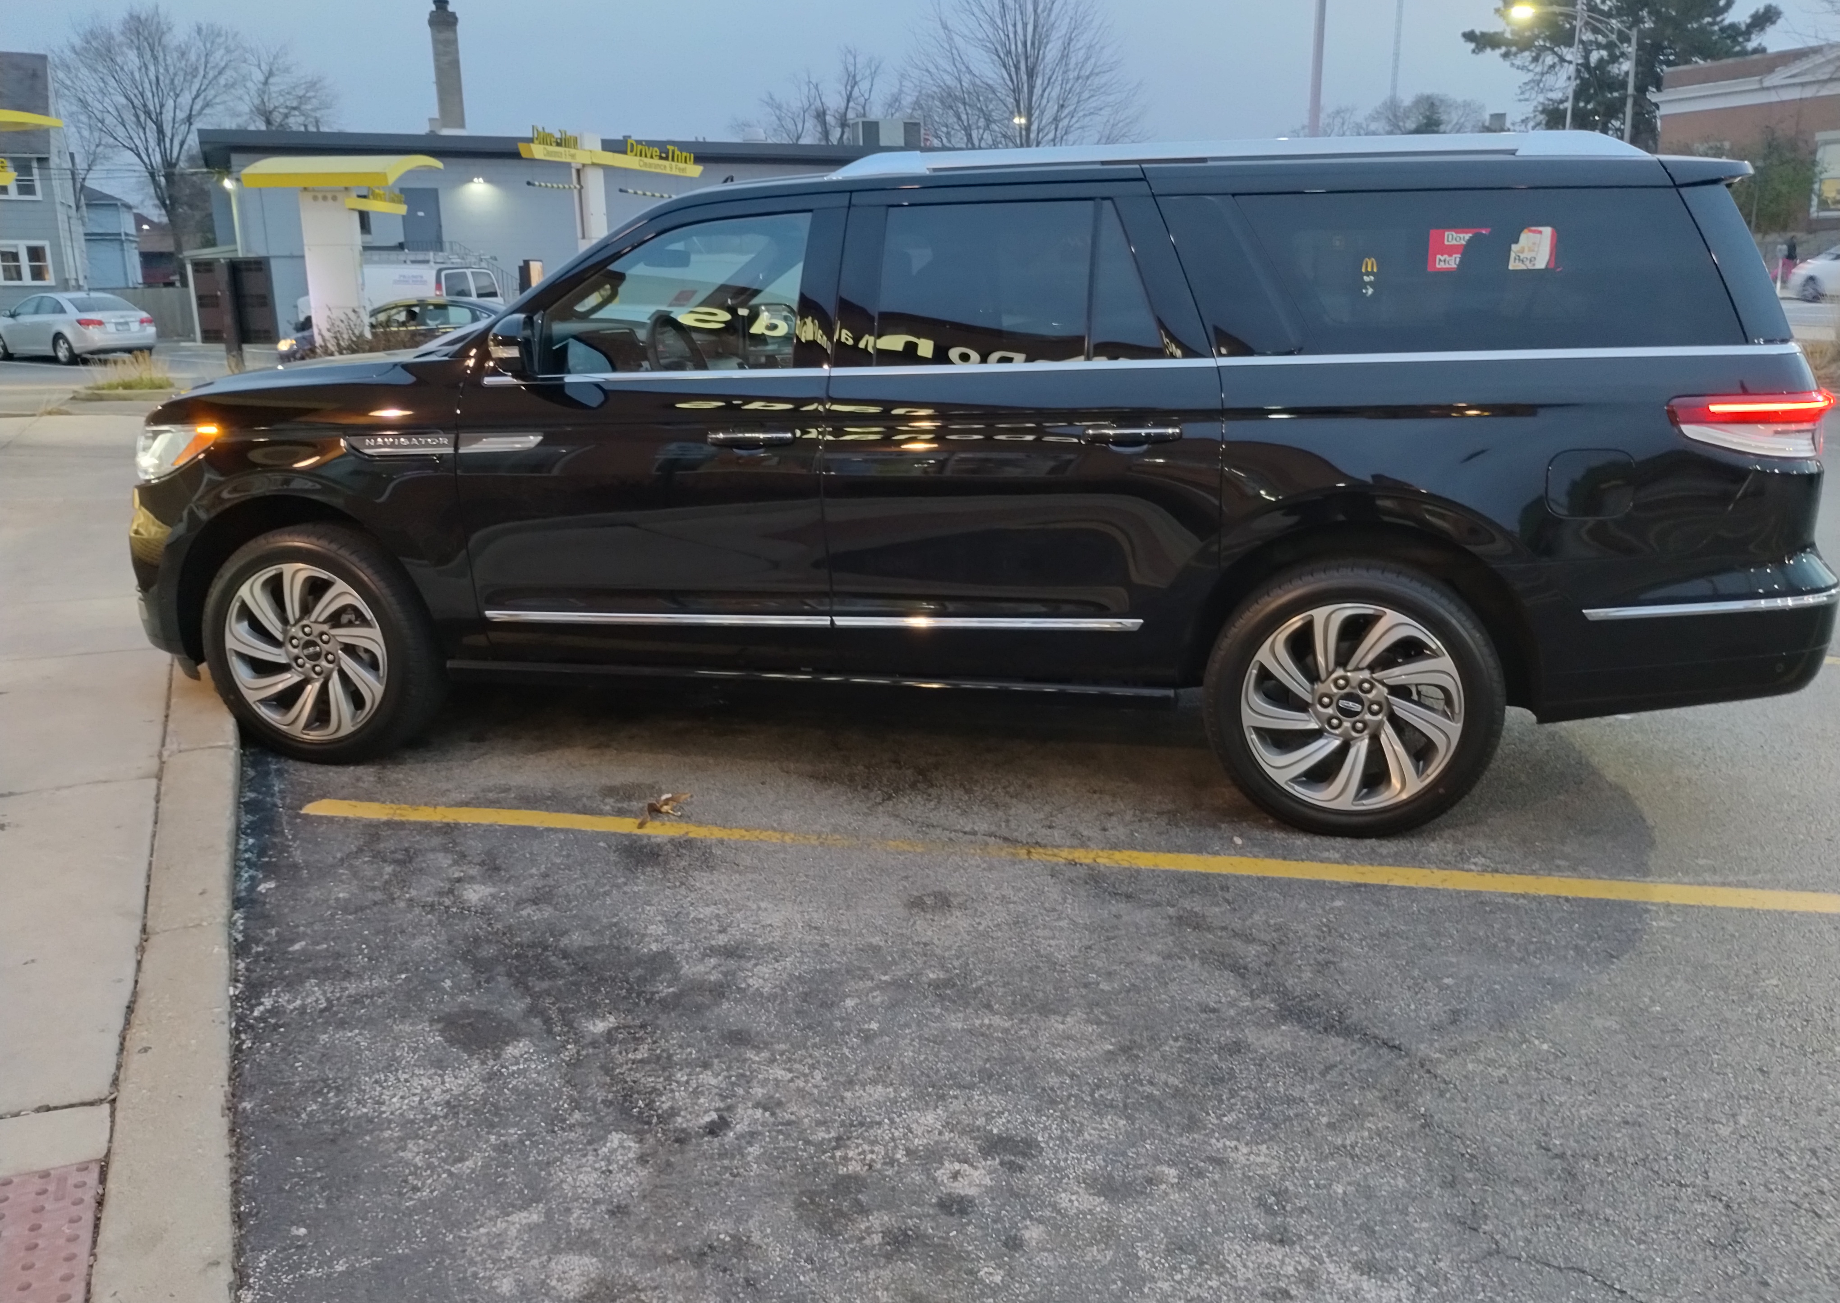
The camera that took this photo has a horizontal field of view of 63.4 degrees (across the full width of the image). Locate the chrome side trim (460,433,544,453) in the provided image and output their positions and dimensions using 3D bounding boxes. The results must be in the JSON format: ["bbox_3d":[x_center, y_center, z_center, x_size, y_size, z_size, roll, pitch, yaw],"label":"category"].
[{"bbox_3d":[-1.285,-0.641,4.585,0.282,0.058,0.025,3,15,13],"label":"chrome side trim"}]

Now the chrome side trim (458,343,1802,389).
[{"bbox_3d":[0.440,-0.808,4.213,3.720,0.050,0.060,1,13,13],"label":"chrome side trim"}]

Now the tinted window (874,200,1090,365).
[{"bbox_3d":[0.178,-1.041,4.209,0.604,0.454,0.040,3,1,13],"label":"tinted window"}]

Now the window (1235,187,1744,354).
[{"bbox_3d":[1.476,-1.001,3.919,1.286,0.427,0.050,3,0,13],"label":"window"}]

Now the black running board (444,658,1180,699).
[{"bbox_3d":[-0.390,0.086,4.622,2.346,0.042,0.070,3,15,13],"label":"black running board"}]

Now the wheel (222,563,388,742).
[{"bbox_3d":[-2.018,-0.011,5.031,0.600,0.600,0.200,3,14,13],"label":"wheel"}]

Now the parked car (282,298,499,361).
[{"bbox_3d":[-8.909,-5.628,26.916,4.800,1.470,1.840,-4,14,-15],"label":"parked car"}]

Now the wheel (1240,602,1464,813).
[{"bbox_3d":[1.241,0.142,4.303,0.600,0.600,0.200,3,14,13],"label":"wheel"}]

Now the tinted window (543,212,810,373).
[{"bbox_3d":[-0.749,-1.080,4.504,0.860,0.490,0.050,3,-1,13],"label":"tinted window"}]

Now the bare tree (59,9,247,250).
[{"bbox_3d":[-30.298,-19.188,58.976,7.268,11.838,7.268,-8,16,-25],"label":"bare tree"}]

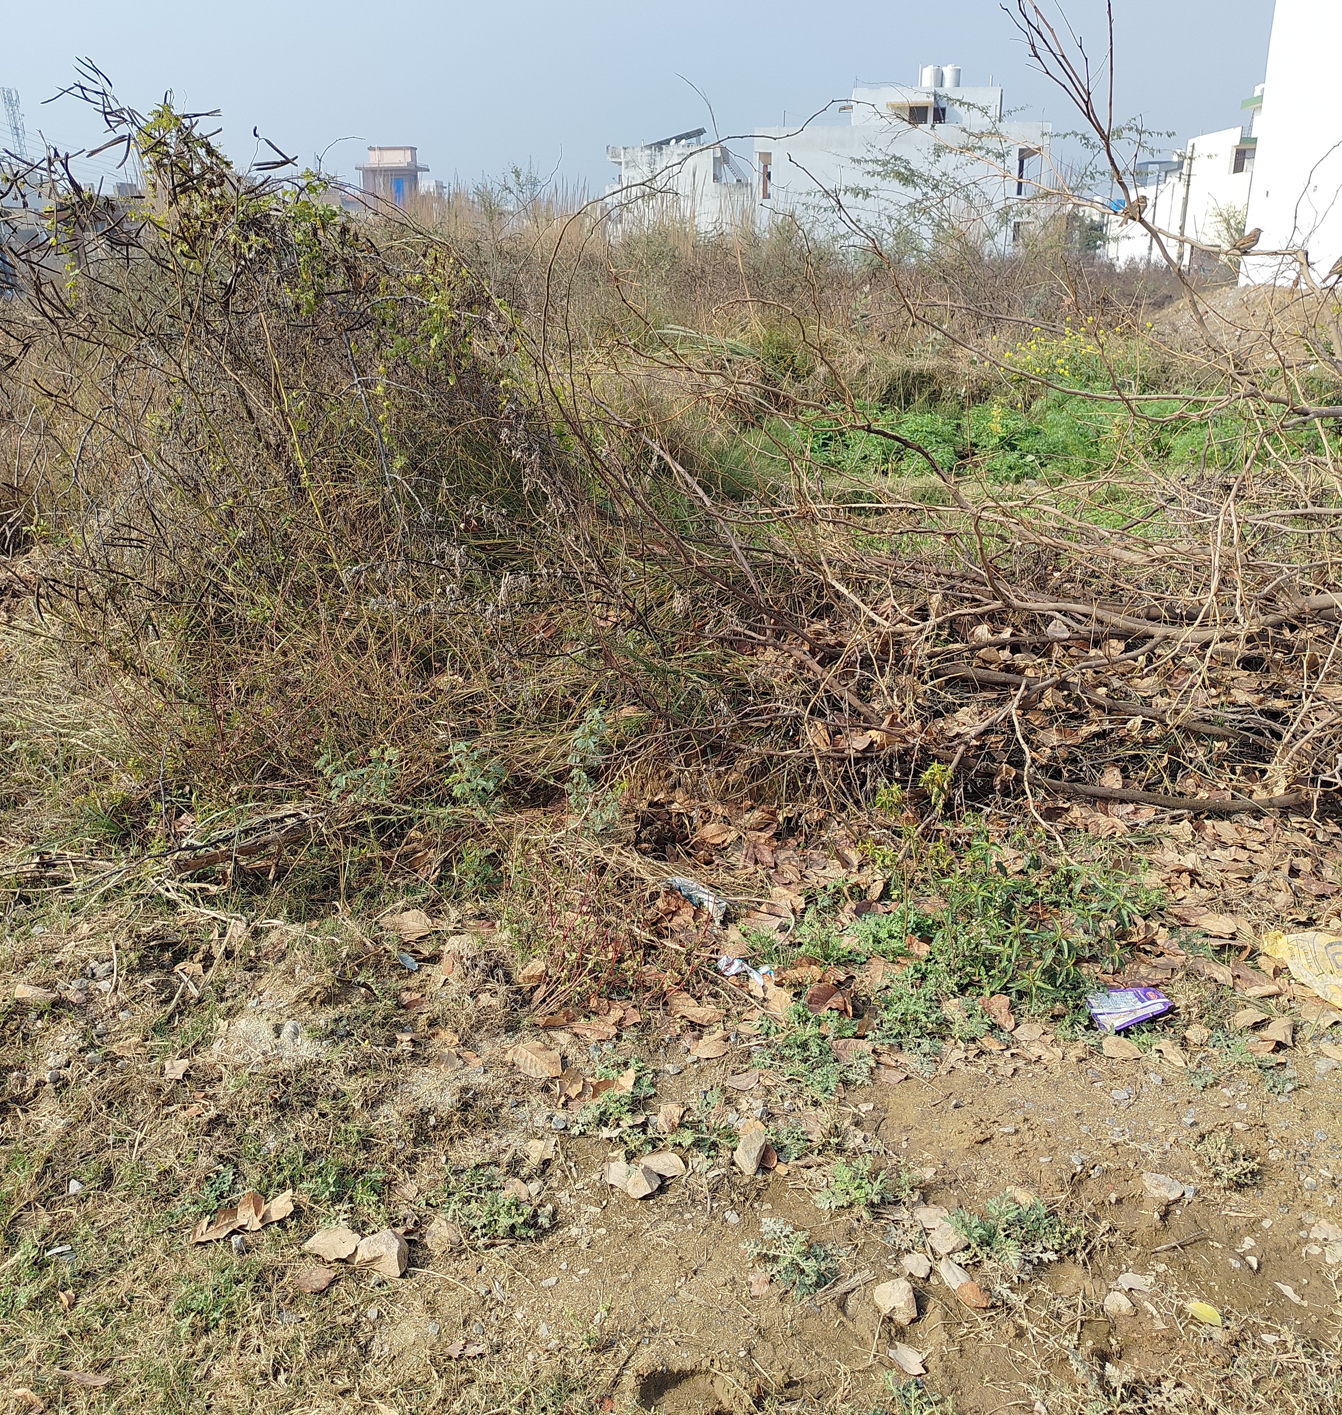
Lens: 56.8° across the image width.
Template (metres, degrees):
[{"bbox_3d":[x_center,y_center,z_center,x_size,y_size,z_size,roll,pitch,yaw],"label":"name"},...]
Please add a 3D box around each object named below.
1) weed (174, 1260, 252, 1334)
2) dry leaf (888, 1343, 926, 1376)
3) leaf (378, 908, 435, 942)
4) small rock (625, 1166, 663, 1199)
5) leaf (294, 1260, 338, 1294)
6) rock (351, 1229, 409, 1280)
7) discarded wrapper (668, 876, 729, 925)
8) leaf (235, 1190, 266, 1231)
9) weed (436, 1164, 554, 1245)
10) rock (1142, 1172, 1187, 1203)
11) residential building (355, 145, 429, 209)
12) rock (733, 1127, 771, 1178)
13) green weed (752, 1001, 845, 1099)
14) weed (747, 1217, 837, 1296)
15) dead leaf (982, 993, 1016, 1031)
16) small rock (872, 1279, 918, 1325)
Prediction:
[{"bbox_3d":[-0.689,0.888,1.870,0.110,0.045,0.130,-1,21,0],"label":"weed"},{"bbox_3d":[0.336,0.931,1.771,0.043,0.016,0.058,-10,21,-26],"label":"dry leaf"},{"bbox_3d":[-0.637,0.524,2.986,0.140,0.039,0.106,0,18,0],"label":"leaf"},{"bbox_3d":[-0.048,0.810,2.113,0.063,0.041,0.056,0,18,0],"label":"small rock"},{"bbox_3d":[-0.550,0.885,1.928,0.068,0.015,0.054,-5,19,-14],"label":"leaf"},{"bbox_3d":[-0.456,0.858,1.949,0.085,0.052,0.075,0,18,0],"label":"rock"},{"bbox_3d":[0.067,0.482,3.101,0.191,0.048,0.076,15,23,38],"label":"discarded wrapper"},{"bbox_3d":[-0.689,0.825,2.037,0.050,0.045,0.060,-1,21,0],"label":"leaf"},{"bbox_3d":[-0.289,0.819,2.044,0.190,0.067,0.143,0,18,0],"label":"weed"},{"bbox_3d":[0.848,0.825,2.135,0.075,0.030,0.057,8,19,23],"label":"rock"},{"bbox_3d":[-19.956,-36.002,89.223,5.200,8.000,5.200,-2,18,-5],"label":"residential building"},{"bbox_3d":[0.142,0.780,2.175,0.064,0.059,0.089,0,18,0],"label":"rock"},{"bbox_3d":[0.253,0.678,2.453,0.184,0.111,0.230,0,18,0],"label":"green weed"},{"bbox_3d":[0.186,0.847,1.911,0.145,0.065,0.145,-1,21,0],"label":"weed"},{"bbox_3d":[0.720,0.653,2.661,0.061,0.035,0.106,-6,19,-18],"label":"dead leaf"},{"bbox_3d":[0.338,0.898,1.874,0.068,0.046,0.061,0,18,0],"label":"small rock"}]

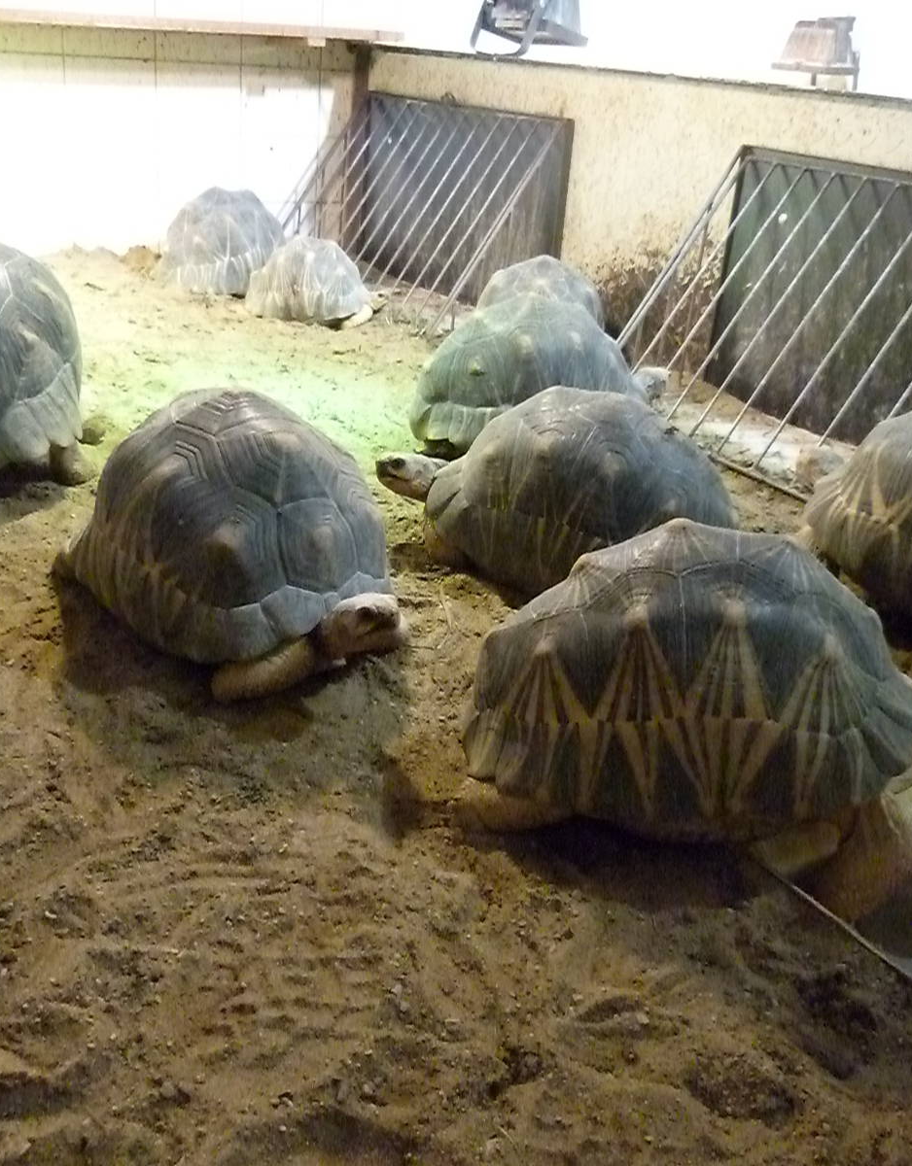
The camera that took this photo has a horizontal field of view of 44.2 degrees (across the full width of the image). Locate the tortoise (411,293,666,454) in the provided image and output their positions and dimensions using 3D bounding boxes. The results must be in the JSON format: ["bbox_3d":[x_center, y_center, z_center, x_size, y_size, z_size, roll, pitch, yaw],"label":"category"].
[{"bbox_3d":[0.128,-0.307,1.610,0.394,0.212,0.258,-5,28,-19],"label":"tortoise"}]

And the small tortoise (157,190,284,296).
[{"bbox_3d":[-0.489,-0.728,2.369,0.224,0.197,0.326,15,28,20],"label":"small tortoise"}]

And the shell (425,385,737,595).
[{"bbox_3d":[0.103,-0.112,1.215,0.407,0.207,0.255,11,27,14],"label":"shell"}]

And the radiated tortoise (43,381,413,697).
[{"bbox_3d":[-0.204,-0.064,1.063,0.420,0.213,0.280,25,33,36],"label":"radiated tortoise"}]

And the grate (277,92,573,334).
[{"bbox_3d":[-0.136,-0.843,2.461,0.323,0.388,0.763,-14,32,-33],"label":"grate"}]

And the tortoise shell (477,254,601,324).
[{"bbox_3d":[0.159,-0.497,2.023,0.235,0.193,0.365,9,26,10],"label":"tortoise shell"}]

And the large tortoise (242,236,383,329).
[{"bbox_3d":[-0.274,-0.599,2.203,0.295,0.160,0.190,4,26,-1],"label":"large tortoise"}]

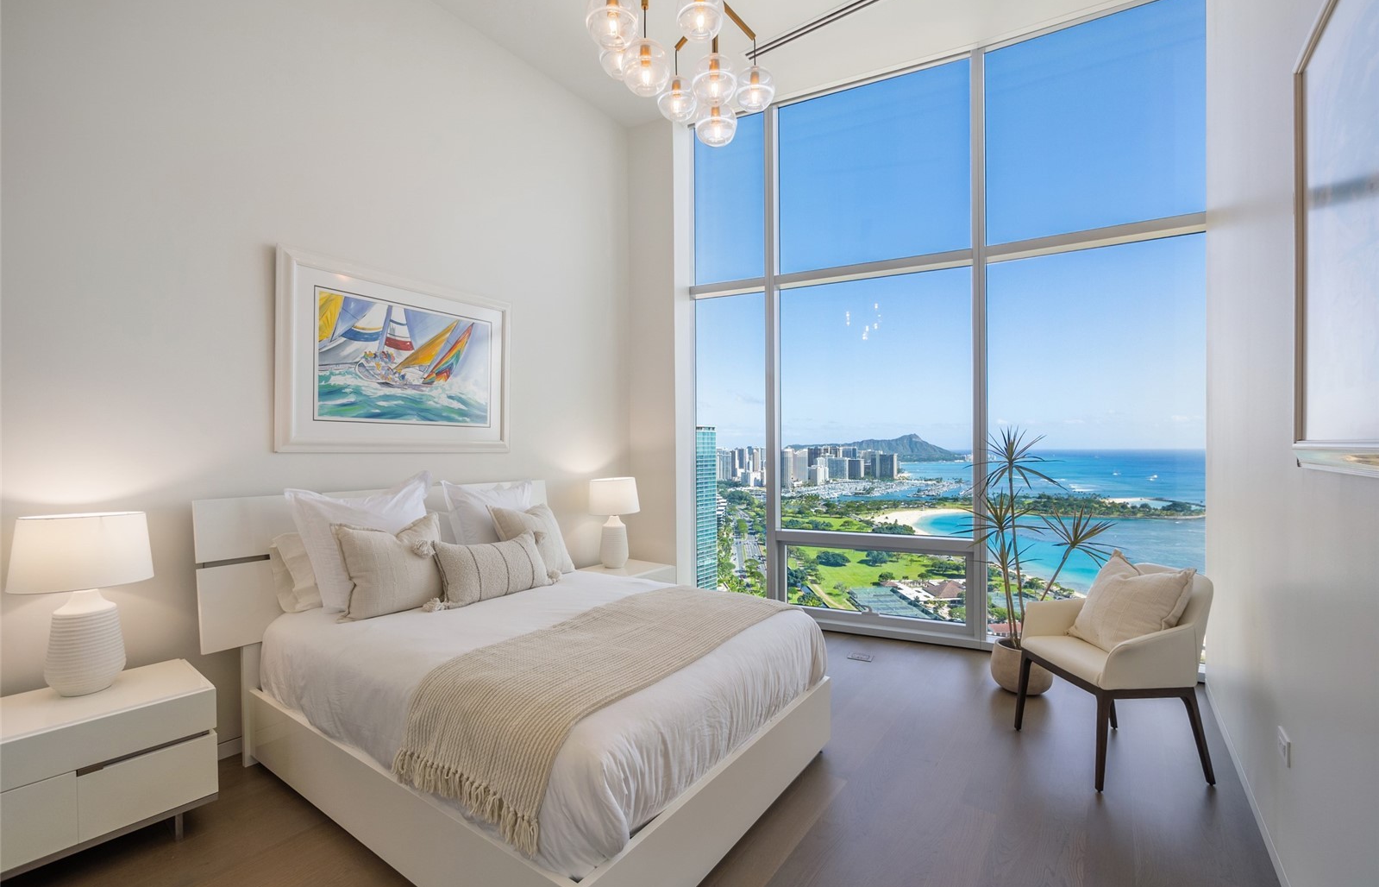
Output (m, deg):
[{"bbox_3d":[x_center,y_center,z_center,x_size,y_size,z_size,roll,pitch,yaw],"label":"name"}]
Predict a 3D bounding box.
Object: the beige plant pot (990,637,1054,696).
[{"bbox_3d":[1.958,1.313,3.273,0.315,0.278,0.315,-1,-1,35],"label":"beige plant pot"}]

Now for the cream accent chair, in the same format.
[{"bbox_3d":[1.952,1.014,2.591,0.568,0.861,0.568,0,-1,-3],"label":"cream accent chair"}]

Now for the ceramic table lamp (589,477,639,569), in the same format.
[{"bbox_3d":[-0.598,0.640,4.480,0.395,0.699,0.395,0,-1,0],"label":"ceramic table lamp"}]

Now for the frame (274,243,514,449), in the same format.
[{"bbox_3d":[-1.647,-0.452,3.308,0.045,1.017,1.359,-1,-1,35],"label":"frame"}]

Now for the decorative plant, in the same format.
[{"bbox_3d":[2.049,0.564,3.251,0.696,1.306,0.639,-1,-1,35],"label":"decorative plant"}]

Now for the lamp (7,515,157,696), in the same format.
[{"bbox_3d":[-2.284,0.605,2.111,0.378,0.653,0.378,-1,-1,35],"label":"lamp"}]

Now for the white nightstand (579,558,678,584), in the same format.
[{"bbox_3d":[-0.508,1.228,4.403,0.490,0.477,0.696,-1,-1,35],"label":"white nightstand"}]

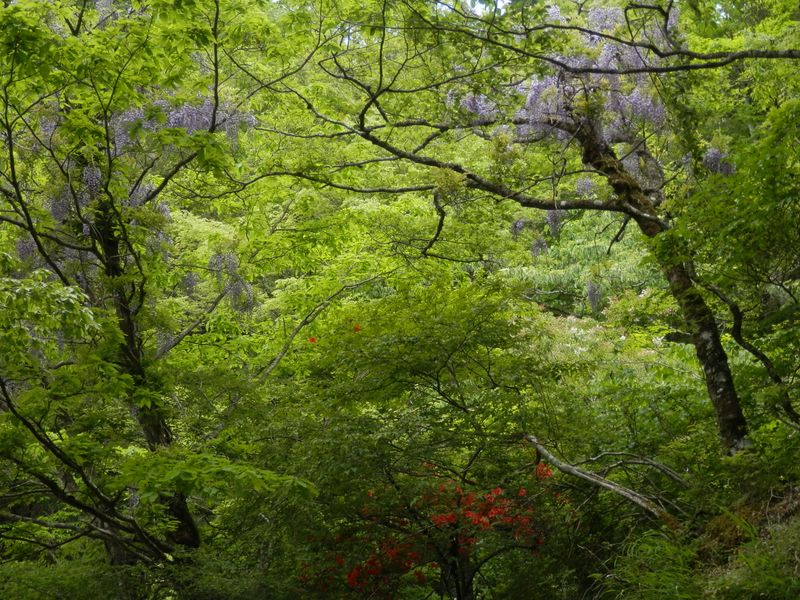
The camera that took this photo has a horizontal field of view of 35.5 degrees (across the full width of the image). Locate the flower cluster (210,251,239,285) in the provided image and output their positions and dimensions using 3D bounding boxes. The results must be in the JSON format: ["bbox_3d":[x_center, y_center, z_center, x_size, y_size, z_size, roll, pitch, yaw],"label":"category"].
[{"bbox_3d":[-1.980,-0.365,14.000,0.337,0.381,0.303,0,-4,0],"label":"flower cluster"}]

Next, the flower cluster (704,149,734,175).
[{"bbox_3d":[3.445,-1.498,13.500,0.346,0.281,0.312,0,-4,0],"label":"flower cluster"}]

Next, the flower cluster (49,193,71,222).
[{"bbox_3d":[-3.410,-0.926,12.500,0.220,0.300,0.198,0,-4,0],"label":"flower cluster"}]

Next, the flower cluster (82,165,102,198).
[{"bbox_3d":[-3.080,-1.187,12.500,0.200,0.341,0.180,0,-4,0],"label":"flower cluster"}]

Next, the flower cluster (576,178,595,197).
[{"bbox_3d":[2.378,-1.442,16.000,0.231,0.231,0.208,0,-4,0],"label":"flower cluster"}]

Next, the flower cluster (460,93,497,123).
[{"bbox_3d":[0.818,-2.005,13.000,0.375,0.312,0.338,0,-4,0],"label":"flower cluster"}]

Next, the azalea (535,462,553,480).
[{"bbox_3d":[1.035,1.237,9.000,0.130,0.130,0.117,0,-4,0],"label":"azalea"}]

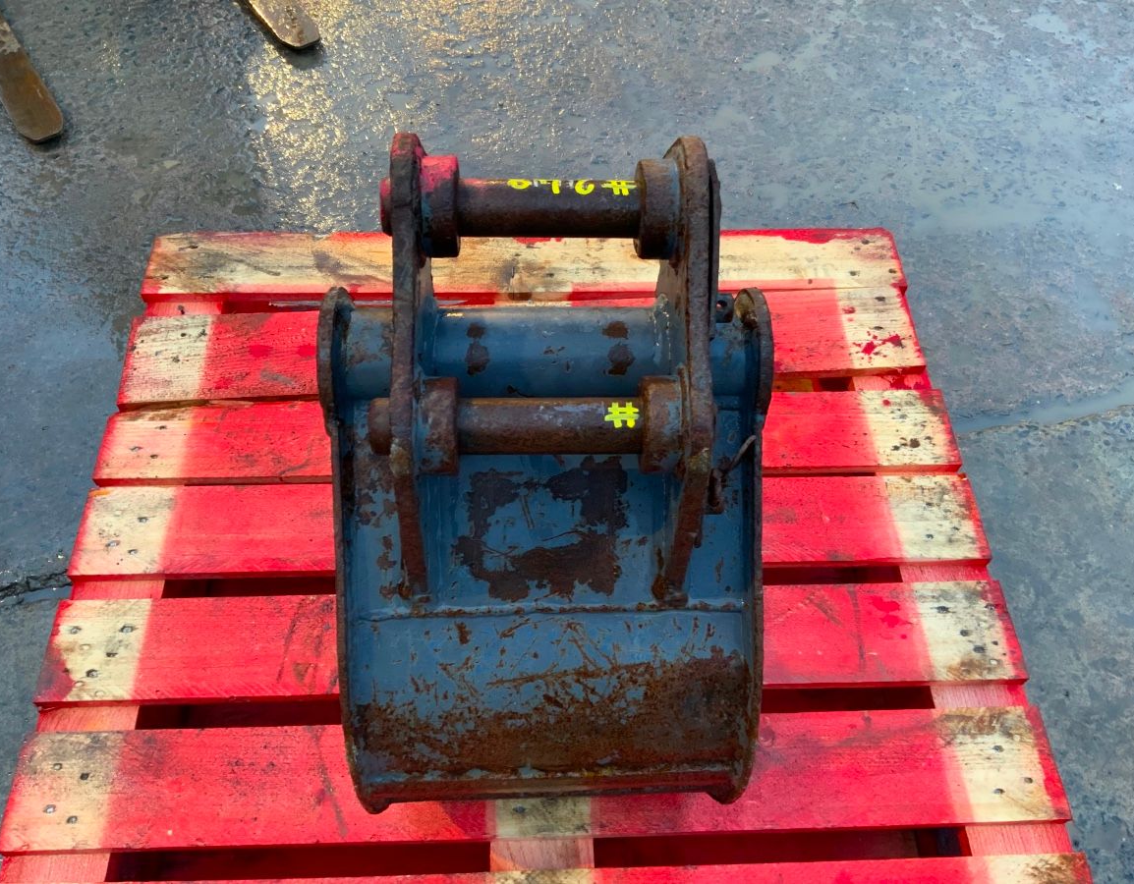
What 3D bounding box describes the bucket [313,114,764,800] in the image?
[{"bbox_3d":[-0.018,-0.029,0.892,0.372,0.480,0.590,-1,57,-2],"label":"bucket"}]

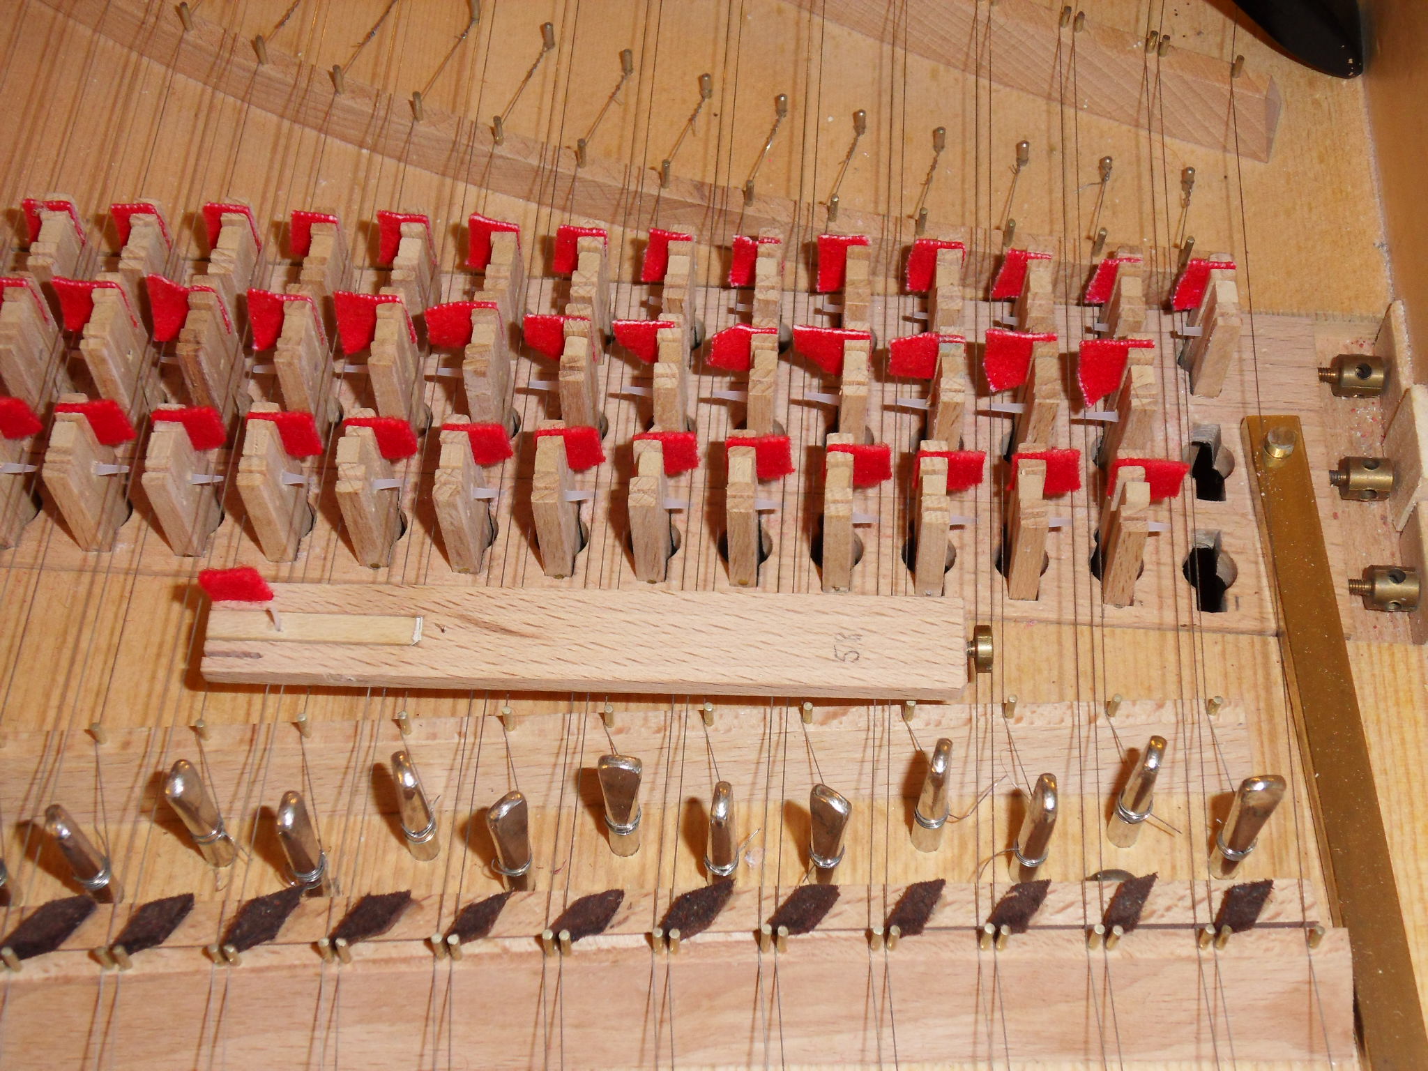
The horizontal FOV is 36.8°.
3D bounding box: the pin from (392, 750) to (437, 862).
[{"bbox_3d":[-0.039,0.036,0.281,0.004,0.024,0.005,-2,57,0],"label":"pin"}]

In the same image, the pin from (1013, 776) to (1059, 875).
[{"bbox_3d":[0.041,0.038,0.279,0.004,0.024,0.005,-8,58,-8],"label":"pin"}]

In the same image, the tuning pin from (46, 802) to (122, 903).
[{"bbox_3d":[-0.082,0.043,0.278,0.004,0.026,0.005,-19,61,-10],"label":"tuning pin"}]

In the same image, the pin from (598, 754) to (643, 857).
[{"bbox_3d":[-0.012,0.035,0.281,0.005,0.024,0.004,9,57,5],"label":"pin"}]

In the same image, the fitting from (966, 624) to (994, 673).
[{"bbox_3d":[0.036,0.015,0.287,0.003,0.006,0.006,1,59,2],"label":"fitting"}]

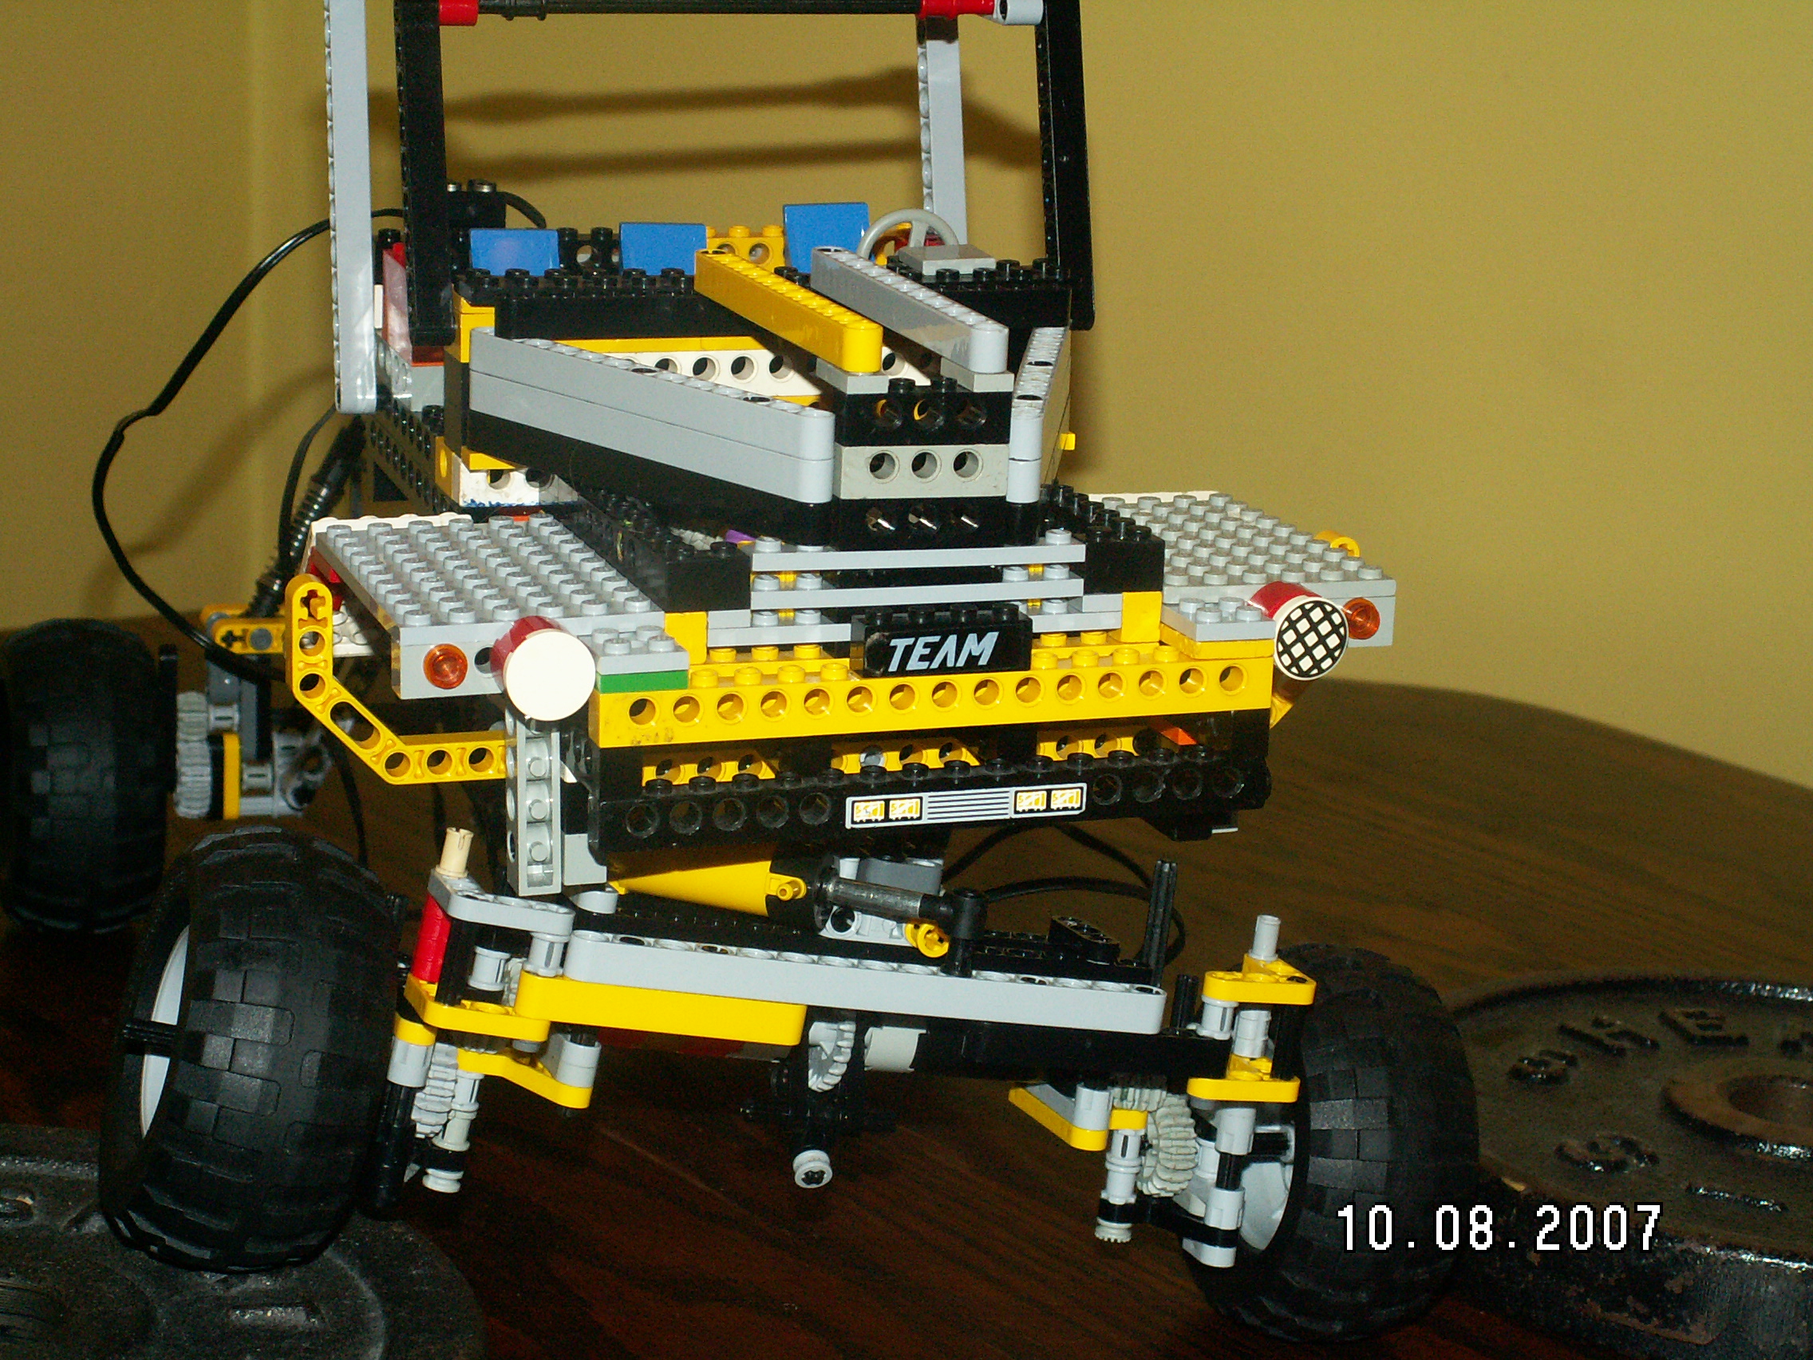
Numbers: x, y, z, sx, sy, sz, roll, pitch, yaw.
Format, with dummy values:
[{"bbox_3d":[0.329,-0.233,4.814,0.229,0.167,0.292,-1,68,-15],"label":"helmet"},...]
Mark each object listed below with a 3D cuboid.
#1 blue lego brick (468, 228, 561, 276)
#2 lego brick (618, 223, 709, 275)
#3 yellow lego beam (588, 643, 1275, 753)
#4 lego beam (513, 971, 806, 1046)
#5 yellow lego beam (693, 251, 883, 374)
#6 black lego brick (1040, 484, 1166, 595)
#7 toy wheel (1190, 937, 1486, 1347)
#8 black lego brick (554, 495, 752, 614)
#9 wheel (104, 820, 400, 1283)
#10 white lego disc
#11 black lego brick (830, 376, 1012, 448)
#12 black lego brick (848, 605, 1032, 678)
[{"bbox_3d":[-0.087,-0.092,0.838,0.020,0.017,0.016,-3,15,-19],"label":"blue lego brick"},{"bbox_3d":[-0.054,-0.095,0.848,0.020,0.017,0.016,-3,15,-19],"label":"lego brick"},{"bbox_3d":[0.006,0.002,0.679,0.128,0.011,0.008,-3,15,-19],"label":"yellow lego beam"},{"bbox_3d":[-0.045,0.060,0.699,0.056,0.008,0.008,7,11,-20],"label":"lego beam"},{"bbox_3d":[-0.023,-0.069,0.704,0.008,0.008,0.088,-3,16,-22],"label":"yellow lego beam"},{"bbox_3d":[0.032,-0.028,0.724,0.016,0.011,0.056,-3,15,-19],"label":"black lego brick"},{"bbox_3d":[0.085,0.095,0.772,0.038,0.082,0.082,6,12,-25],"label":"toy wheel"},{"bbox_3d":[-0.047,-0.027,0.708,0.016,0.011,0.076,-3,15,-19],"label":"black lego brick"},{"bbox_3d":[-0.120,0.068,0.688,0.038,0.082,0.082,12,10,-25],"label":"wheel"},{"bbox_3d":[-0.062,-0.001,0.651,0.016,0.016,0.004,-3,15,-19],"label":"white lego disc"},{"bbox_3d":[0.003,-0.048,0.676,0.032,0.011,0.008,-3,16,-22],"label":"black lego brick"},{"bbox_3d":[0.006,-0.007,0.677,0.032,0.011,0.008,-3,15,-19],"label":"black lego brick"}]

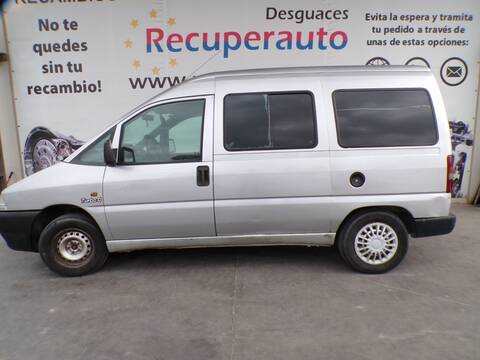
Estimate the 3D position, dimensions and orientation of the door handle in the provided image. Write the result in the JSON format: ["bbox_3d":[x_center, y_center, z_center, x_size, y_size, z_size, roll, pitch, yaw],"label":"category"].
[{"bbox_3d":[-0.329,-0.036,2.995,0.115,0.185,0.045,-1,8,2],"label":"door handle"}]

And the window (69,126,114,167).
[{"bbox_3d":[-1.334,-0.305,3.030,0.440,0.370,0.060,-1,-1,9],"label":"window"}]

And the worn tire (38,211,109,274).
[{"bbox_3d":[-1.587,0.647,3.262,0.615,0.610,0.200,-2,8,-5],"label":"worn tire"}]

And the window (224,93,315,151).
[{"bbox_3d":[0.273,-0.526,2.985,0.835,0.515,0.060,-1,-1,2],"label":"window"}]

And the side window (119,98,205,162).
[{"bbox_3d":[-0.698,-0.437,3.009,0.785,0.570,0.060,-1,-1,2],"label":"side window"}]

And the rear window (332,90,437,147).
[{"bbox_3d":[1.290,-0.549,2.953,0.920,0.525,0.060,-1,-1,2],"label":"rear window"}]

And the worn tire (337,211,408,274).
[{"bbox_3d":[1.235,0.594,3.174,0.615,0.610,0.200,-1,8,2],"label":"worn tire"}]

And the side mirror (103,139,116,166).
[{"bbox_3d":[-1.126,-0.230,2.894,0.090,0.220,0.170,-1,8,2],"label":"side mirror"}]

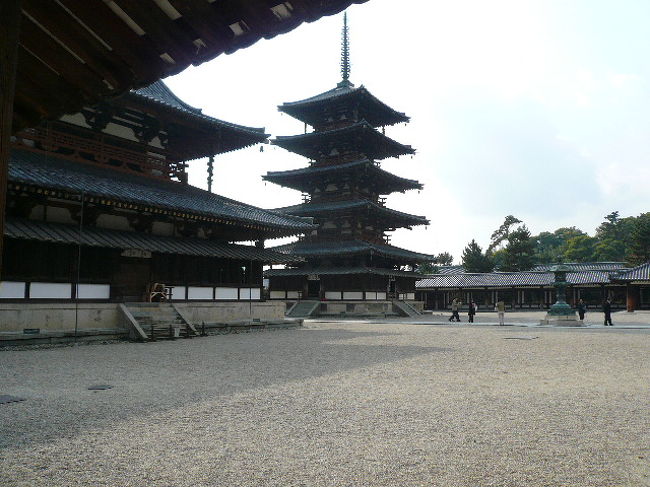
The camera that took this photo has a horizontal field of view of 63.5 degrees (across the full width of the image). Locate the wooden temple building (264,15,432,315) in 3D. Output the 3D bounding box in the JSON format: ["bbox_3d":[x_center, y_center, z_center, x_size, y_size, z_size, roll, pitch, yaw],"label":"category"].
[{"bbox_3d":[2.246,-8.996,56.111,14.300,33.000,14.300,-4,-7,34],"label":"wooden temple building"}]

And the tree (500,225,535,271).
[{"bbox_3d":[32.124,3.911,87.077,5.790,14.250,5.790,-2,-6,20],"label":"tree"}]

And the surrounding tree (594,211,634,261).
[{"bbox_3d":[60.164,2.723,108.328,8.320,19.280,8.320,-3,-7,29],"label":"surrounding tree"}]

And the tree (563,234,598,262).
[{"bbox_3d":[51.872,5.365,106.039,7.310,14.460,7.310,-3,-7,26],"label":"tree"}]

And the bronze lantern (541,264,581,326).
[{"bbox_3d":[15.635,3.417,34.842,2.350,4.300,2.350,-4,-7,34],"label":"bronze lantern"}]

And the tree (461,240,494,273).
[{"bbox_3d":[25.367,5.231,86.937,5.780,11.520,5.780,-1,-6,16],"label":"tree"}]

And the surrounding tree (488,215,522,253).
[{"bbox_3d":[31.562,3.164,91.176,6.070,16.570,6.070,-2,-6,19],"label":"surrounding tree"}]

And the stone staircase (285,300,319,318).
[{"bbox_3d":[-1.973,6.057,48.385,2.650,1.350,1.750,-4,-7,34],"label":"stone staircase"}]

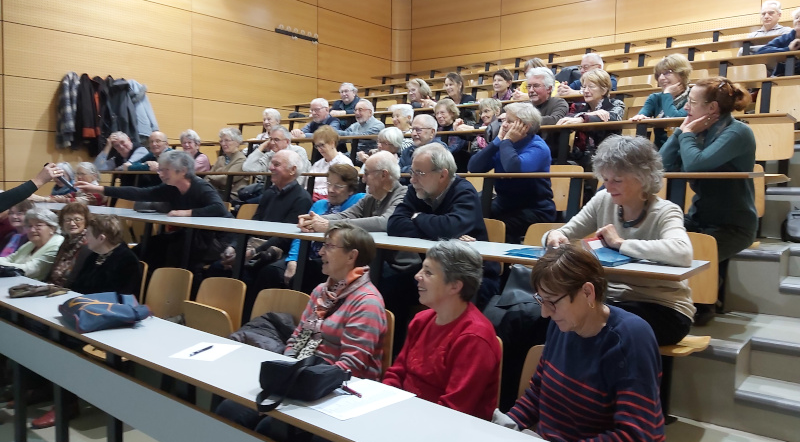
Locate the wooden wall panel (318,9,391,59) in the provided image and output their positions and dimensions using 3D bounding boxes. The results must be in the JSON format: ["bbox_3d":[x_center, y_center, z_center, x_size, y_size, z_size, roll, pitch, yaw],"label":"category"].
[{"bbox_3d":[-0.808,-3.410,11.077,0.040,0.606,1.930,4,5,40],"label":"wooden wall panel"}]

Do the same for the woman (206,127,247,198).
[{"bbox_3d":[-1.694,-0.328,5.941,0.470,1.197,0.700,4,5,38],"label":"woman"}]

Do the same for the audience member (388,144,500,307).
[{"bbox_3d":[0.211,0.217,3.045,0.720,1.209,0.550,-2,6,-38],"label":"audience member"}]

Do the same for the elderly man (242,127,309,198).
[{"bbox_3d":[-1.125,-0.280,5.468,0.550,1.170,0.700,5,6,42],"label":"elderly man"}]

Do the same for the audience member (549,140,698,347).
[{"bbox_3d":[0.983,0.272,2.550,0.540,1.256,0.730,5,5,44],"label":"audience member"}]

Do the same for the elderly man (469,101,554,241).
[{"bbox_3d":[0.779,-0.160,3.905,0.730,1.208,0.500,-3,6,-45],"label":"elderly man"}]

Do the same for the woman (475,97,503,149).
[{"bbox_3d":[0.731,-0.542,5.248,0.660,1.067,0.470,-3,6,-42],"label":"woman"}]

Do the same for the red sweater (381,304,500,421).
[{"bbox_3d":[0.138,0.563,2.064,0.340,0.557,0.470,-3,5,-44],"label":"red sweater"}]

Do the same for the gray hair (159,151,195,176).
[{"bbox_3d":[-1.628,-0.411,4.376,0.230,0.210,0.190,-2,5,-32],"label":"gray hair"}]

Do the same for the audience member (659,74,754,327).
[{"bbox_3d":[1.621,-0.136,3.192,0.620,1.236,0.470,0,4,-10],"label":"audience member"}]

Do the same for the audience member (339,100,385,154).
[{"bbox_3d":[-0.409,-0.657,6.123,0.530,1.159,0.690,5,6,43],"label":"audience member"}]

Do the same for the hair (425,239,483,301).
[{"bbox_3d":[0.186,0.172,2.090,0.180,0.205,0.175,0,5,-18],"label":"hair"}]

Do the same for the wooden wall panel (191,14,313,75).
[{"bbox_3d":[-2.232,-2.759,9.620,0.030,0.610,2.430,5,6,40],"label":"wooden wall panel"}]

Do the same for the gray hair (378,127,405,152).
[{"bbox_3d":[-0.067,-0.640,4.720,0.200,0.200,0.190,-1,5,-30],"label":"gray hair"}]

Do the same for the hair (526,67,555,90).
[{"bbox_3d":[1.131,-1.139,4.839,0.220,0.190,0.190,-3,5,-44],"label":"hair"}]

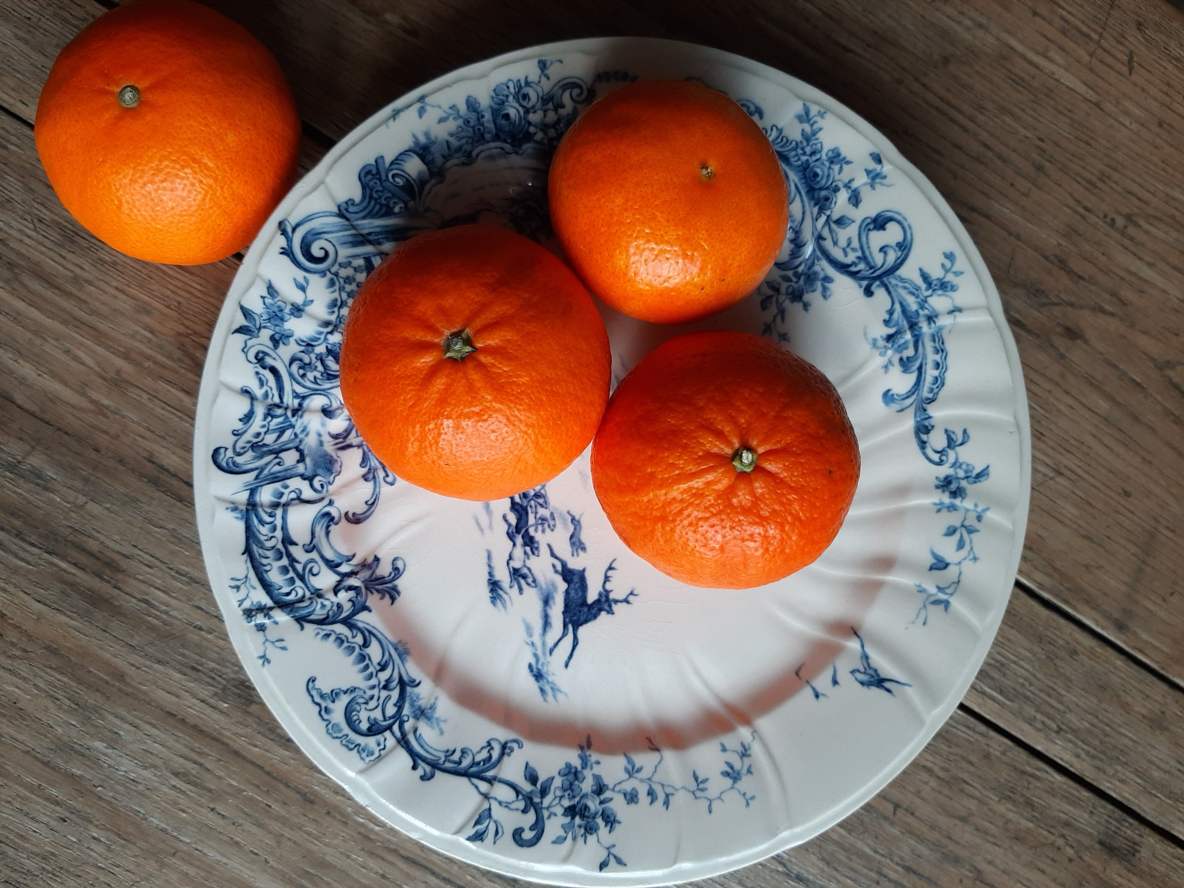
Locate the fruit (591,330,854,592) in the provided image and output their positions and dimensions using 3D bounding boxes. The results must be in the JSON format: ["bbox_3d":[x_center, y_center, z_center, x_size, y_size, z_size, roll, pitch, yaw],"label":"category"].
[{"bbox_3d":[0.035,0.004,0.235,0.070,0.058,0.068,0,88,-3],"label":"fruit"}]

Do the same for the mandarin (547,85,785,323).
[{"bbox_3d":[0.020,-0.063,0.235,0.063,0.057,0.063,0,88,-3],"label":"mandarin"}]

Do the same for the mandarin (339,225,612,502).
[{"bbox_3d":[-0.030,-0.021,0.232,0.070,0.059,0.072,0,88,-3],"label":"mandarin"}]

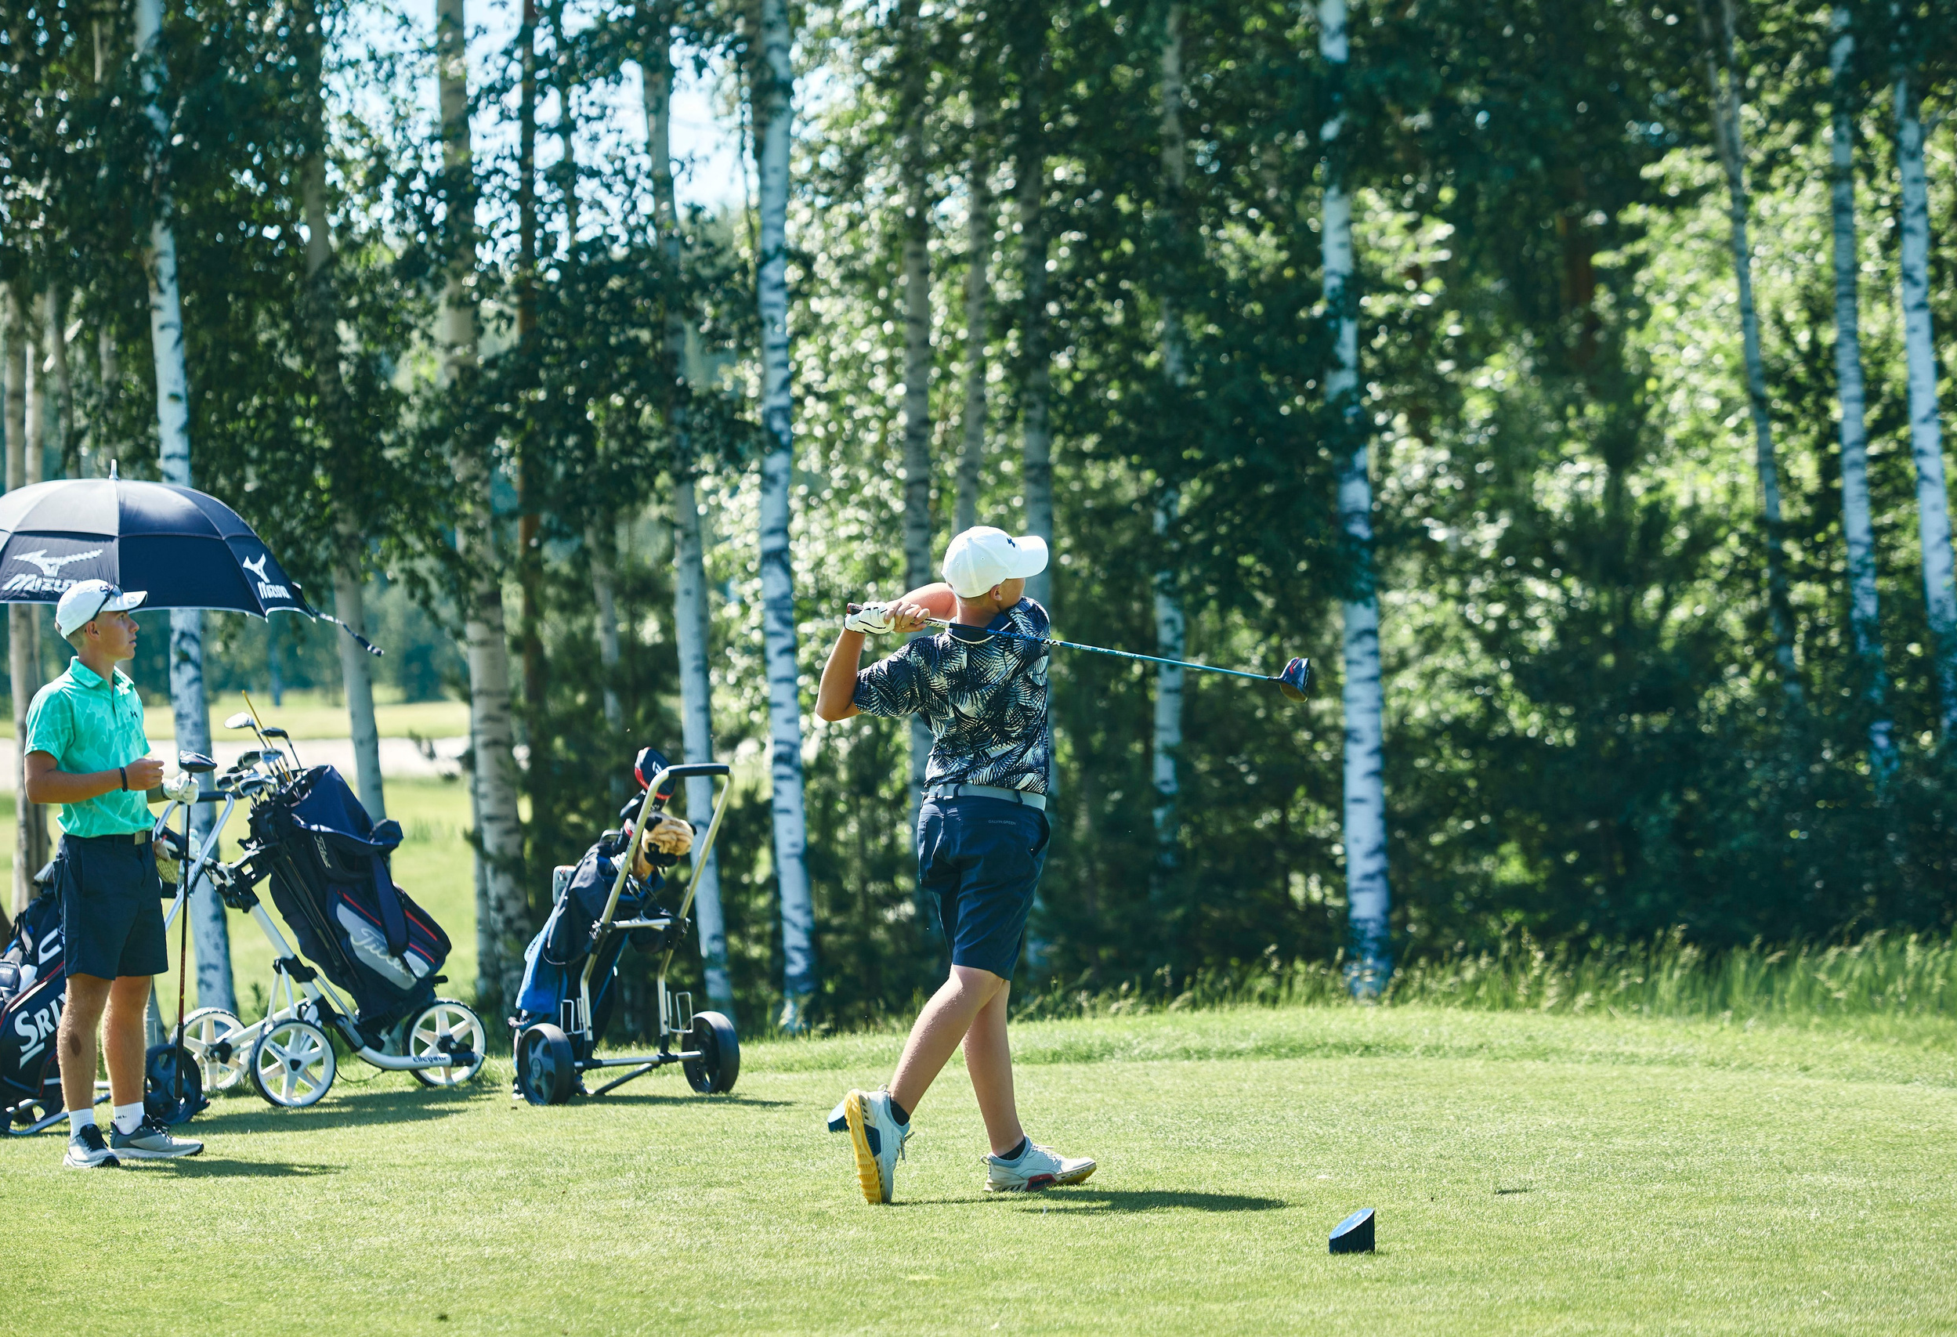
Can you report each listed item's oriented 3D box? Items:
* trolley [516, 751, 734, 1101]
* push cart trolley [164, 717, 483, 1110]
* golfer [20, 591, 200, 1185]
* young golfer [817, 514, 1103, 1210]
[{"bbox_3d":[-1.203,0.851,27.780,0.690,1.160,0.980,-2,-1,-33],"label":"trolley"},{"bbox_3d":[-2.294,0.828,28.706,1.220,1.290,0.680,-2,-1,-25],"label":"push cart trolley"},{"bbox_3d":[-2.596,0.614,25.007,0.460,1.730,0.470,-3,-1,30],"label":"golfer"},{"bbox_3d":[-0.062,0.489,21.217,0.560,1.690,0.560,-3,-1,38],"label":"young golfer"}]

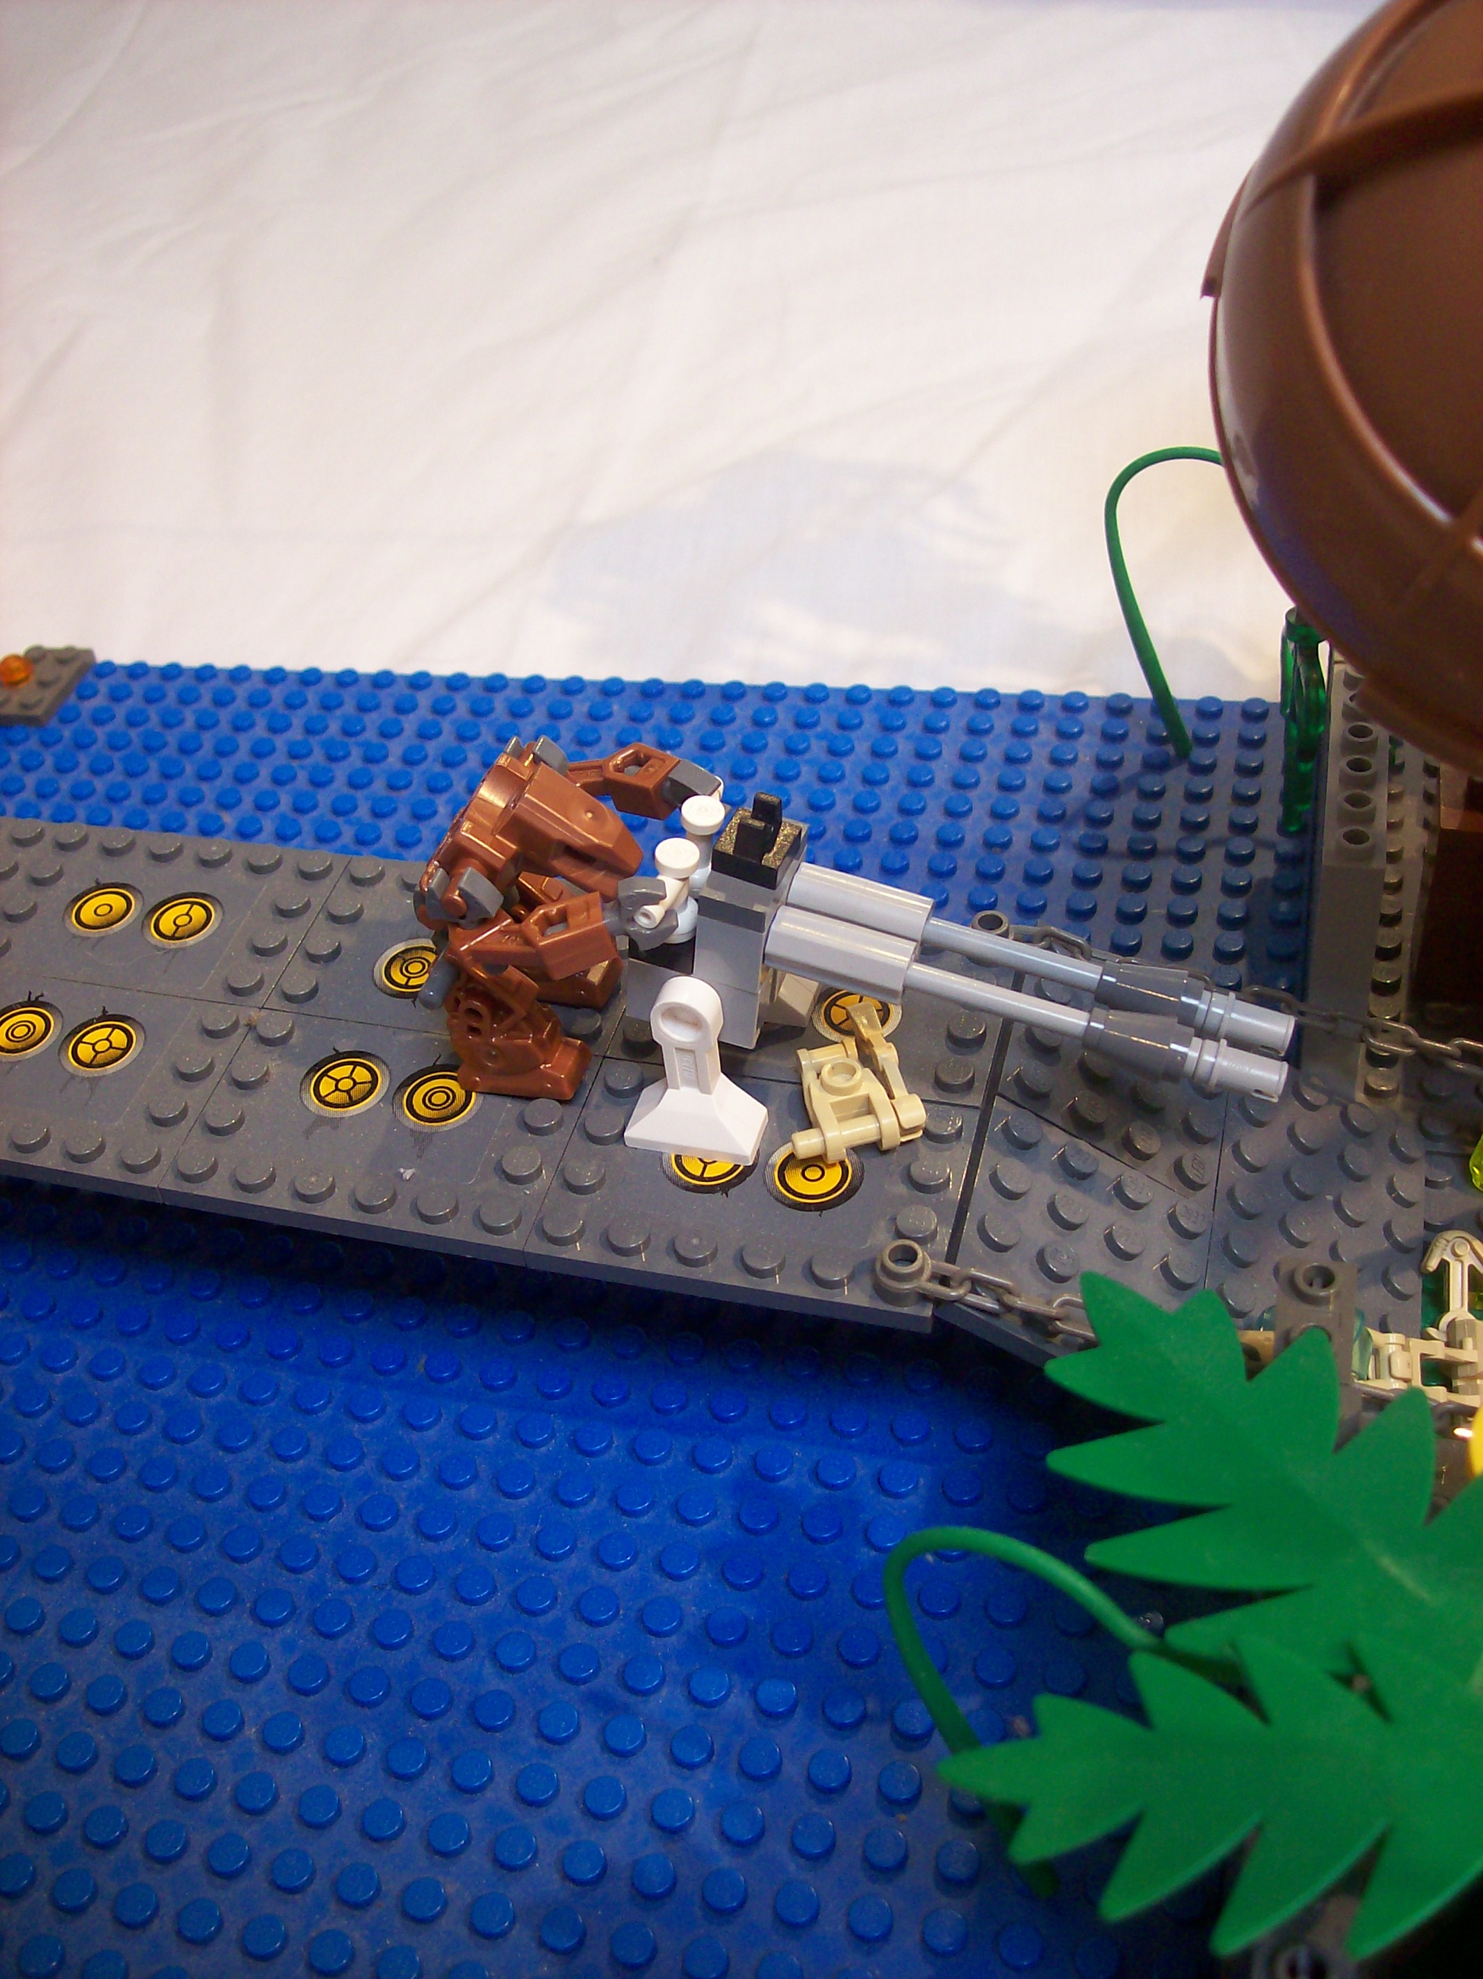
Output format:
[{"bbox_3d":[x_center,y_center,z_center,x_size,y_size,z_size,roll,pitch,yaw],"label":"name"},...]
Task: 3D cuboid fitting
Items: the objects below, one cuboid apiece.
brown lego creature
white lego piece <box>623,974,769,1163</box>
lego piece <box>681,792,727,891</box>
[{"bbox_3d":[-0.022,-0.009,0.249,0.038,0.042,0.030,7,45,13],"label":"brown lego creature"},{"bbox_3d":[-0.006,0.009,0.242,0.016,0.023,0.008,7,45,13],"label":"white lego piece"},{"bbox_3d":[-0.005,-0.017,0.241,0.006,0.012,0.006,2,45,-2],"label":"lego piece"}]

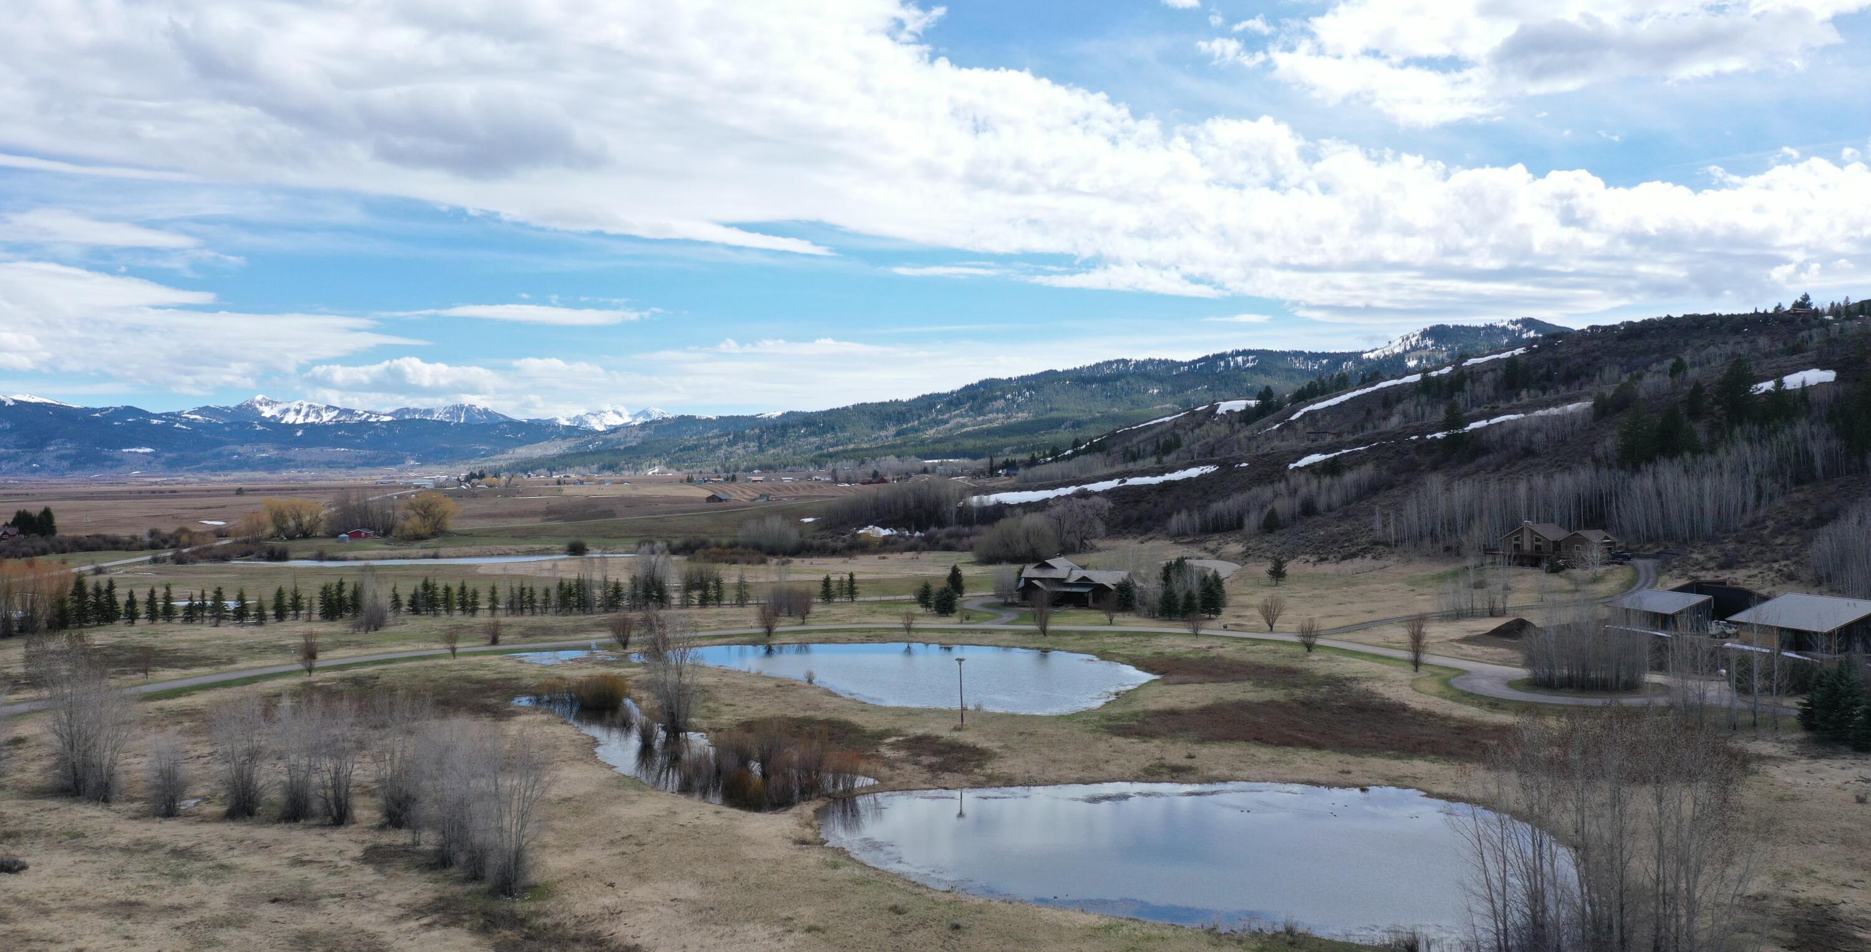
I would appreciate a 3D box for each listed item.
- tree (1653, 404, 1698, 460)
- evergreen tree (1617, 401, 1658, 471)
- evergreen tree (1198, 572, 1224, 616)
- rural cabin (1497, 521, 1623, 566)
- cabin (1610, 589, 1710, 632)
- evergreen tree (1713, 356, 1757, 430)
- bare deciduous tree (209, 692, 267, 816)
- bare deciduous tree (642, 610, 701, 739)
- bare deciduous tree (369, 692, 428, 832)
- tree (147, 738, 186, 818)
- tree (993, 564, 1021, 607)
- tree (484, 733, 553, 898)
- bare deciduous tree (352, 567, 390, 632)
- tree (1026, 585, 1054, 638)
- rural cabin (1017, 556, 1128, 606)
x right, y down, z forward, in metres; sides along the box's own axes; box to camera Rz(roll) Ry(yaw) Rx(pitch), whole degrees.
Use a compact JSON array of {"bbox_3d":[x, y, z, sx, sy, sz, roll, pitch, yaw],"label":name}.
[{"bbox_3d":[209.660,-11.380,412.000,12.050,17.800,11.800,0,0,0],"label":"tree"},{"bbox_3d":[197.730,-10.920,410.000,11.590,19.360,11.350,0,0,0],"label":"evergreen tree"},{"bbox_3d":[44.687,19.092,236.000,4.267,7.352,4.267,0,0,0],"label":"evergreen tree"},{"bbox_3d":[133.000,14.400,312.000,21.000,9.200,14.000,0,0,43],"label":"rural cabin"},{"bbox_3d":[98.400,18.250,197.300,6.500,4.700,11.400,0,0,-14],"label":"cabin"},{"bbox_3d":[203.305,-21.194,370.000,10.779,18.591,10.779,0,0,0],"label":"evergreen tree"},{"bbox_3d":[-48.344,19.437,101.000,4.058,8.830,4.058,0,0,0],"label":"bare deciduous tree"},{"bbox_3d":[-24.460,18.430,134.860,5.260,11.920,5.150,0,0,0],"label":"bare deciduous tree"},{"bbox_3d":[-36.129,19.253,98.000,4.036,9.356,4.036,0,0,0],"label":"bare deciduous tree"},{"bbox_3d":[-55.140,21.650,104.330,2.750,5.770,2.690,0,0,0],"label":"tree"},{"bbox_3d":[12.472,19.295,256.000,5.143,7.203,5.143,0,0,0],"label":"tree"},{"bbox_3d":[-23.705,19.138,82.800,3.909,9.486,3.909,0,0,0],"label":"tree"},{"bbox_3d":[-86.550,18.950,223.160,5.440,10.090,5.330,0,0,0],"label":"bare deciduous tree"},{"bbox_3d":[15.610,20.200,217.310,3.810,7.640,3.730,0,0,0],"label":"tree"},{"bbox_3d":[25.010,19.020,262.000,18.500,9.080,13.500,0,0,20],"label":"rural cabin"}]

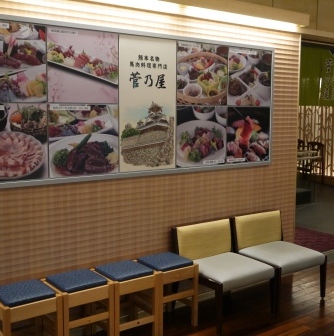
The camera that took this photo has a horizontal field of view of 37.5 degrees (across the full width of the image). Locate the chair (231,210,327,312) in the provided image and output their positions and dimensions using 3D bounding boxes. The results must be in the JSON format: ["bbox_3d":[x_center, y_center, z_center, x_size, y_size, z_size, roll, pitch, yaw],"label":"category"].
[{"bbox_3d":[0.858,0.700,3.781,0.536,0.620,0.517,-4,7,-34],"label":"chair"}]

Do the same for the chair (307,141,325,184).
[{"bbox_3d":[2.621,-0.076,9.243,0.500,0.790,0.480,-3,7,-28],"label":"chair"}]

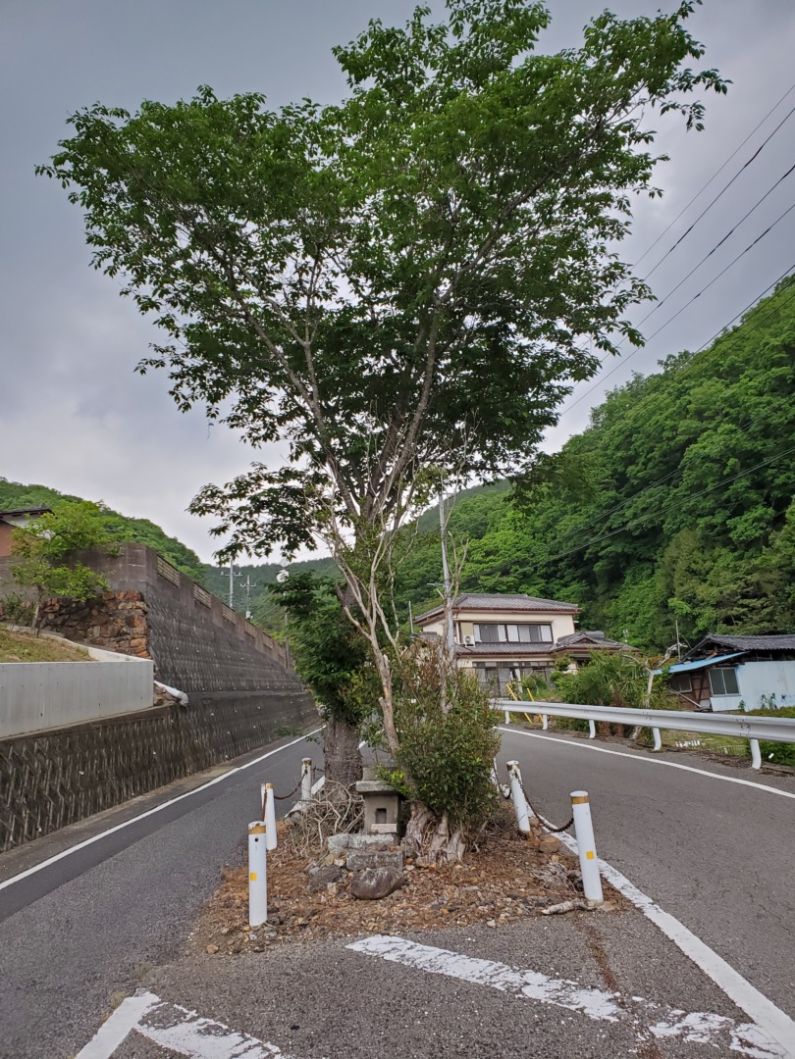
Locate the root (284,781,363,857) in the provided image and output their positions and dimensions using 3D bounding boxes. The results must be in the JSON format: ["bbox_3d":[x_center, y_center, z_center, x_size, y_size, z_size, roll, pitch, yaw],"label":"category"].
[{"bbox_3d":[-0.744,2.941,8.100,0.800,0.620,0.700,-3,-13,-6],"label":"root"}]

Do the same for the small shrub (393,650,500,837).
[{"bbox_3d":[0.430,1.890,7.050,0.880,1.500,0.850,-5,-13,2],"label":"small shrub"}]

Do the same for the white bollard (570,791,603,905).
[{"bbox_3d":[1.280,2.149,5.377,0.117,0.681,0.117,-7,-13,10],"label":"white bollard"}]

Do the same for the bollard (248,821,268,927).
[{"bbox_3d":[-0.932,2.296,5.320,0.117,0.622,0.117,-1,-13,-10],"label":"bollard"}]

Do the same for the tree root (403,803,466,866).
[{"bbox_3d":[0.325,2.614,6.850,0.540,0.480,0.450,-5,-13,1],"label":"tree root"}]

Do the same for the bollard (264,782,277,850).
[{"bbox_3d":[-1.362,3.075,8.522,0.117,0.641,0.117,-4,-13,-11],"label":"bollard"}]

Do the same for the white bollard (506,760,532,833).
[{"bbox_3d":[1.302,2.845,8.479,0.117,0.705,0.117,-10,-13,5],"label":"white bollard"}]

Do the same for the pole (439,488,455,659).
[{"bbox_3d":[2.402,3.154,38.197,0.300,10.630,0.300,-4,-13,3],"label":"pole"}]

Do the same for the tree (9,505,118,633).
[{"bbox_3d":[-6.231,0.684,14.800,1.900,2.250,1.800,1,-14,-23],"label":"tree"}]

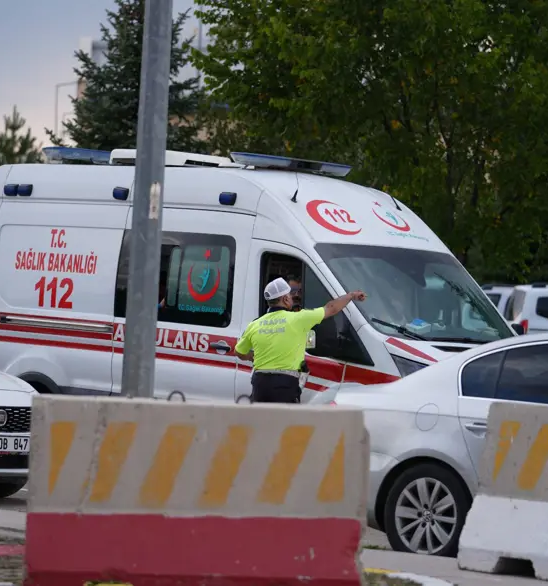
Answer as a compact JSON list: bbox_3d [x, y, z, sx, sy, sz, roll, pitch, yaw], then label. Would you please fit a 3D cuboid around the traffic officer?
[{"bbox_3d":[0.201,0.764,23.200,0.860,1.760,0.500,3,0,27],"label":"traffic officer"}]

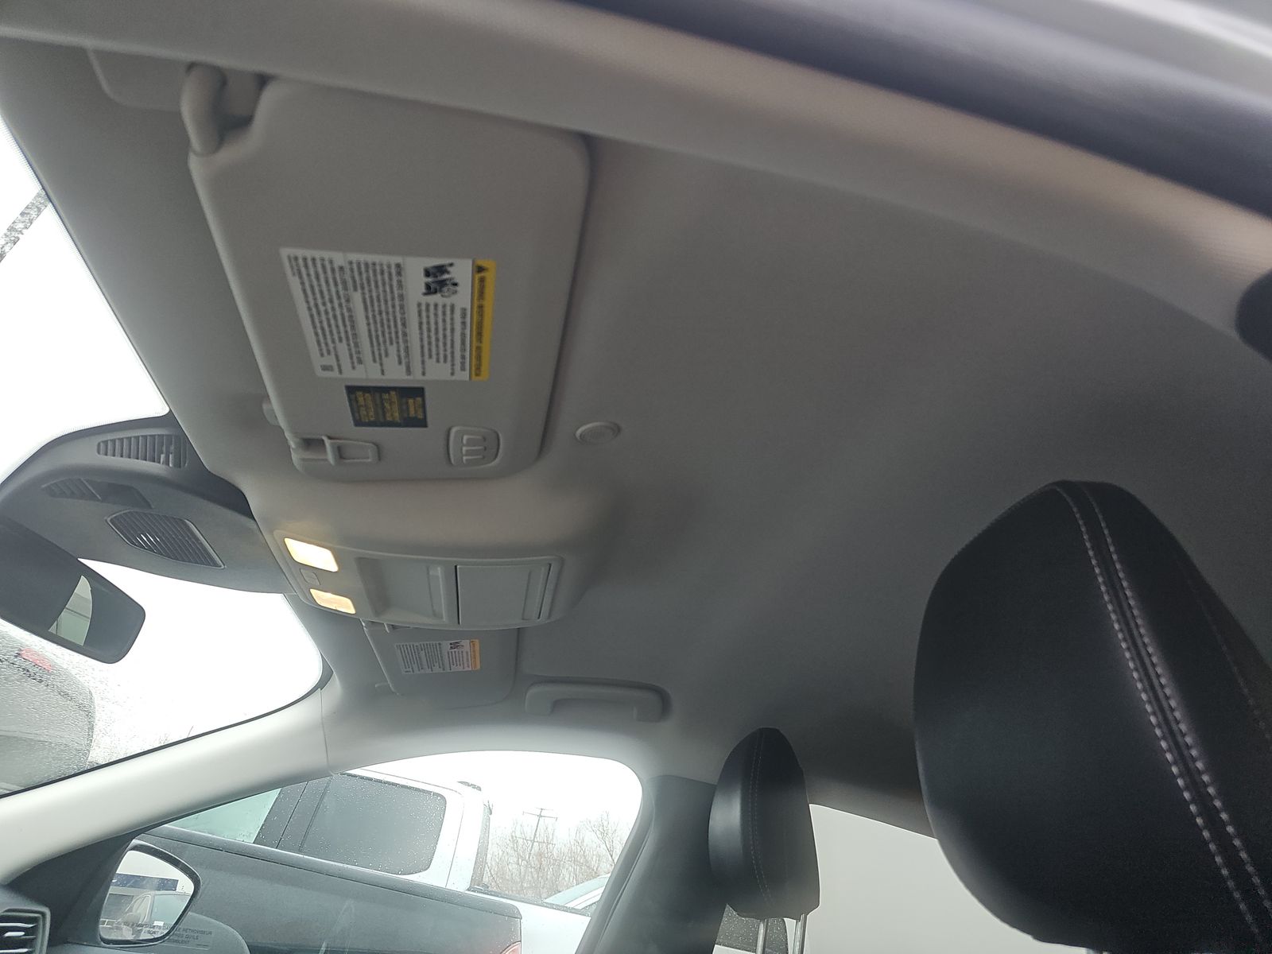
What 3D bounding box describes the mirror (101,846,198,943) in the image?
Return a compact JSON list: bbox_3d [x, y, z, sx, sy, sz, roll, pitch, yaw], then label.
[{"bbox_3d":[-0.882,0.725,1.482,0.100,0.160,0.215,3,-31,17],"label":"mirror"}]

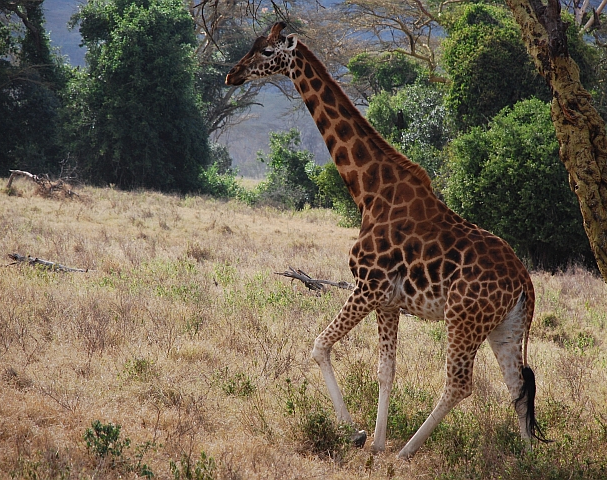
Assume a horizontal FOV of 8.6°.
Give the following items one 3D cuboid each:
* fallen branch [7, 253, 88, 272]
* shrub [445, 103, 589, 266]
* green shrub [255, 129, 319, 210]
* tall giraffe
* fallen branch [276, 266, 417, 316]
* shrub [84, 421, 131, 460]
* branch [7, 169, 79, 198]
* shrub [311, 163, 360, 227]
[{"bbox_3d":[-4.195,0.369,66.000,1.350,0.330,0.350,0,0,0],"label":"fallen branch"},{"bbox_3d":[4.230,-1.122,80.000,3.000,3.400,2.800,0,0,0],"label":"shrub"},{"bbox_3d":[-0.377,-1.663,95.000,1.550,1.950,1.400,0,0,0],"label":"green shrub"},{"bbox_3d":[0.875,0.005,43.000,3.350,4.650,0.900,0,0,10],"label":"tall giraffe"},{"bbox_3d":[0.688,0.844,66.000,2.300,0.800,0.700,0,0,0],"label":"fallen branch"},{"bbox_3d":[-2.054,2.091,42.000,0.480,0.420,0.450,0,0,0],"label":"shrub"},{"bbox_3d":[-5.680,-1.234,88.000,1.600,0.660,0.800,0,0,0],"label":"branch"},{"bbox_3d":[0.804,-1.017,90.000,1.350,1.450,1.300,0,0,0],"label":"shrub"}]

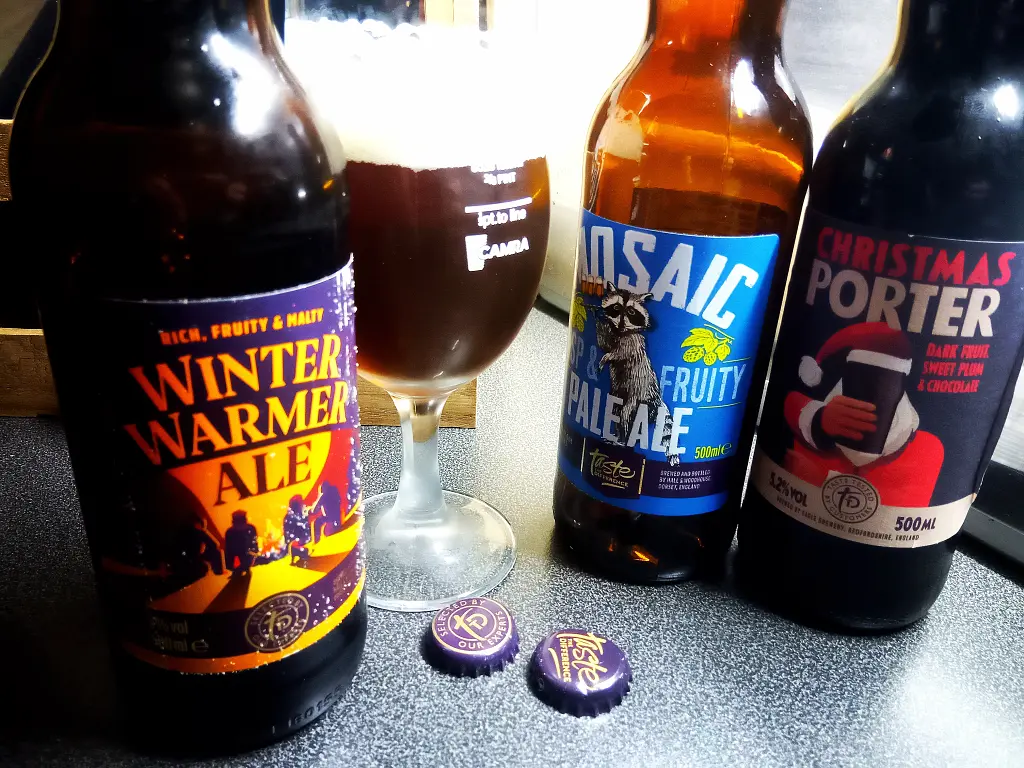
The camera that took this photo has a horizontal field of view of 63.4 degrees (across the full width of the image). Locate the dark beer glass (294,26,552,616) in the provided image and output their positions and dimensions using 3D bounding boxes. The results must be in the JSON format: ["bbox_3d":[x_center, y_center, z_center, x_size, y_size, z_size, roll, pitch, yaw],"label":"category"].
[{"bbox_3d":[-0.028,-0.023,0.265,0.078,0.188,0.078,4,26,0],"label":"dark beer glass"}]

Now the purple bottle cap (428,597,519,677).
[{"bbox_3d":[-0.012,0.079,0.263,0.030,0.007,0.030,3,26,-1],"label":"purple bottle cap"}]

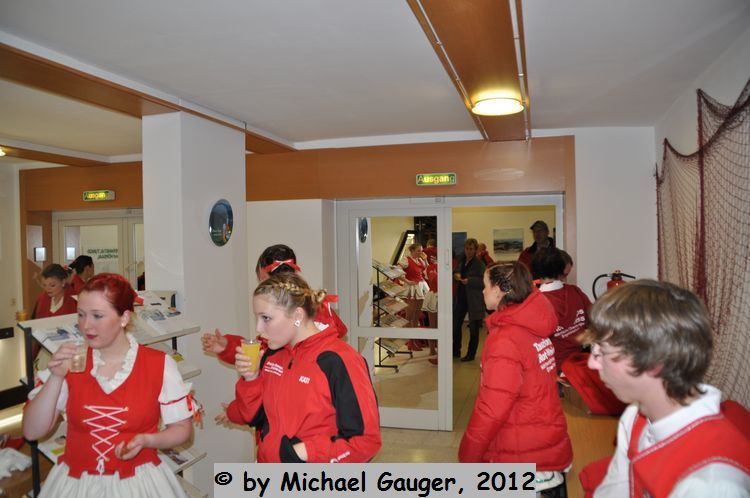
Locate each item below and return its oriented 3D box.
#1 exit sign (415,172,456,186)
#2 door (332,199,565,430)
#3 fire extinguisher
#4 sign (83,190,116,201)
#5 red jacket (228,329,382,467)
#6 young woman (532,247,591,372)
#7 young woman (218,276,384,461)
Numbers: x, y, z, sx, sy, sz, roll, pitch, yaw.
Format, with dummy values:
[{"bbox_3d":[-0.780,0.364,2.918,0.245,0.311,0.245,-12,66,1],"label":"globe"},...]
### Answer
[{"bbox_3d":[0.513,-0.574,4.663,0.330,0.100,0.070,0,2,16],"label":"exit sign"},{"bbox_3d":[0.630,0.584,5.043,2.050,2.100,0.110,0,2,16],"label":"door"},{"bbox_3d":[1.808,0.425,4.242,0.310,0.530,0.200,0,2,16],"label":"fire extinguisher"},{"bbox_3d":[-2.860,-0.548,5.845,0.325,0.098,0.080,0,2,16],"label":"sign"},{"bbox_3d":[-0.218,0.557,1.740,0.490,0.620,0.380,1,2,43],"label":"red jacket"},{"bbox_3d":[1.185,0.835,3.550,0.520,1.660,0.380,-1,1,0],"label":"young woman"},{"bbox_3d":[-0.223,0.902,1.750,0.490,1.650,0.390,1,2,43],"label":"young woman"}]

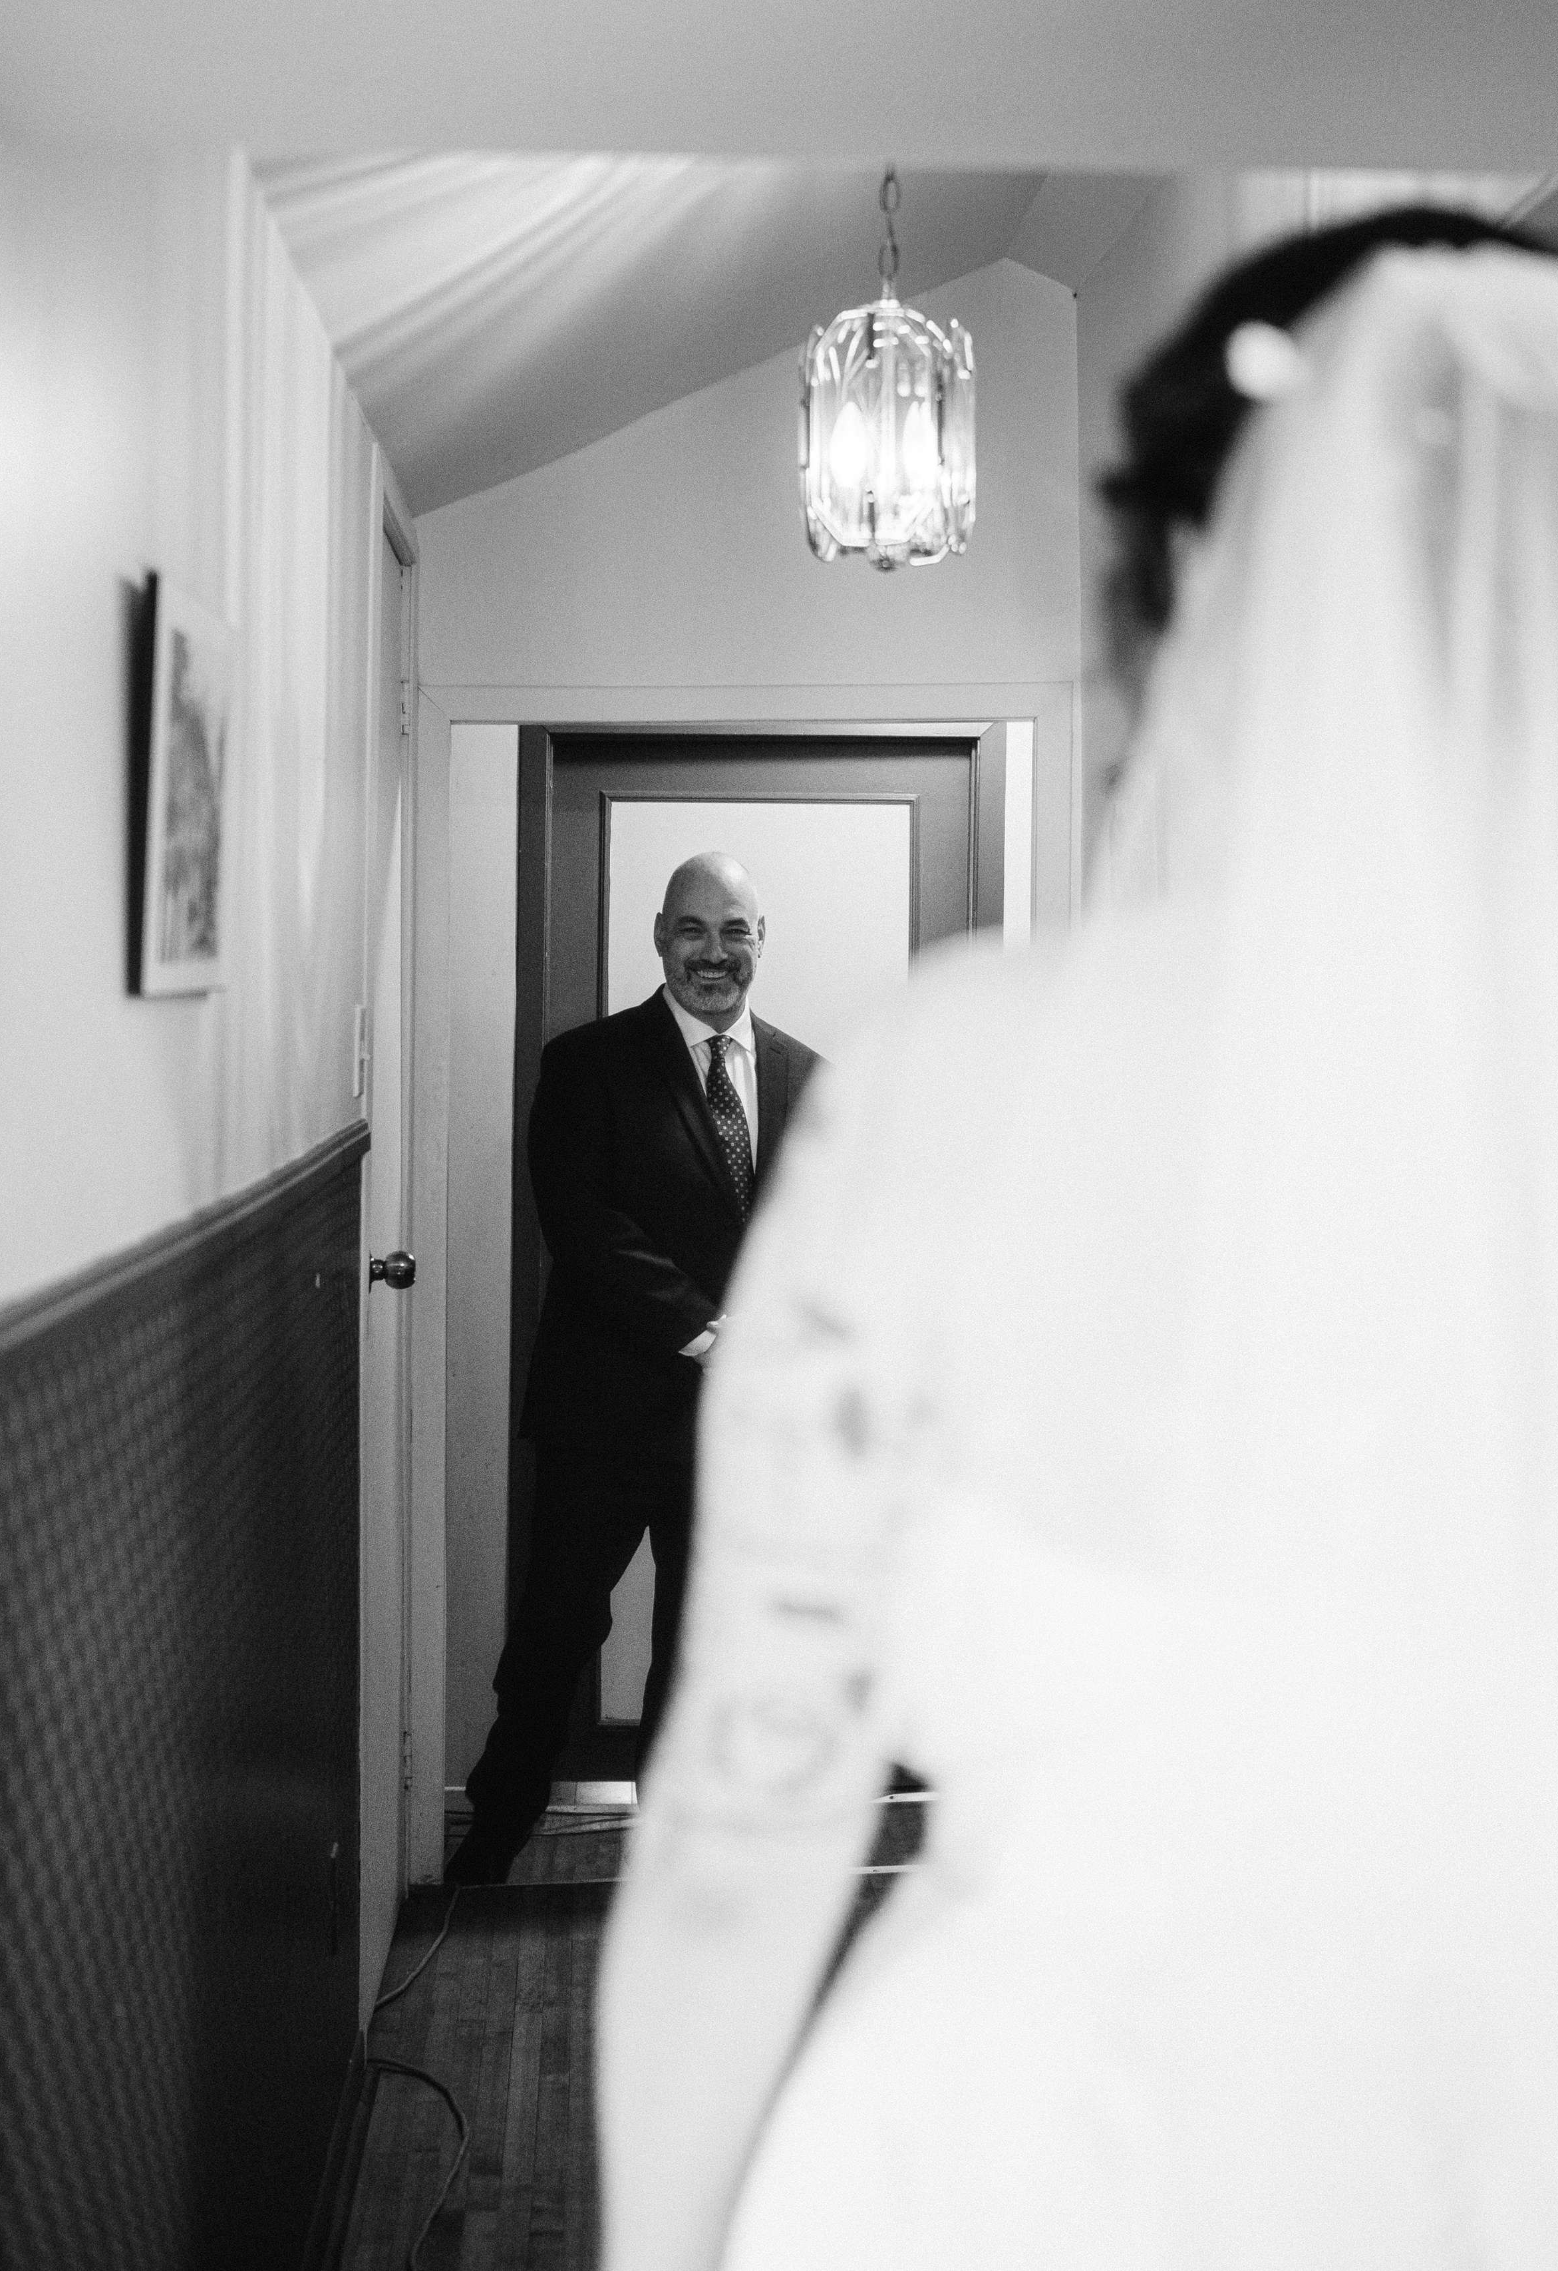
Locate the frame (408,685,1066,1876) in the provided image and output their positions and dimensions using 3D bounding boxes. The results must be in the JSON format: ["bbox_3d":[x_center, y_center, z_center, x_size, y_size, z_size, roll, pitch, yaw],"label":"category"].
[{"bbox_3d":[-0.057,0.233,5.191,1.028,1.874,0.130,0,2,-3],"label":"frame"}]

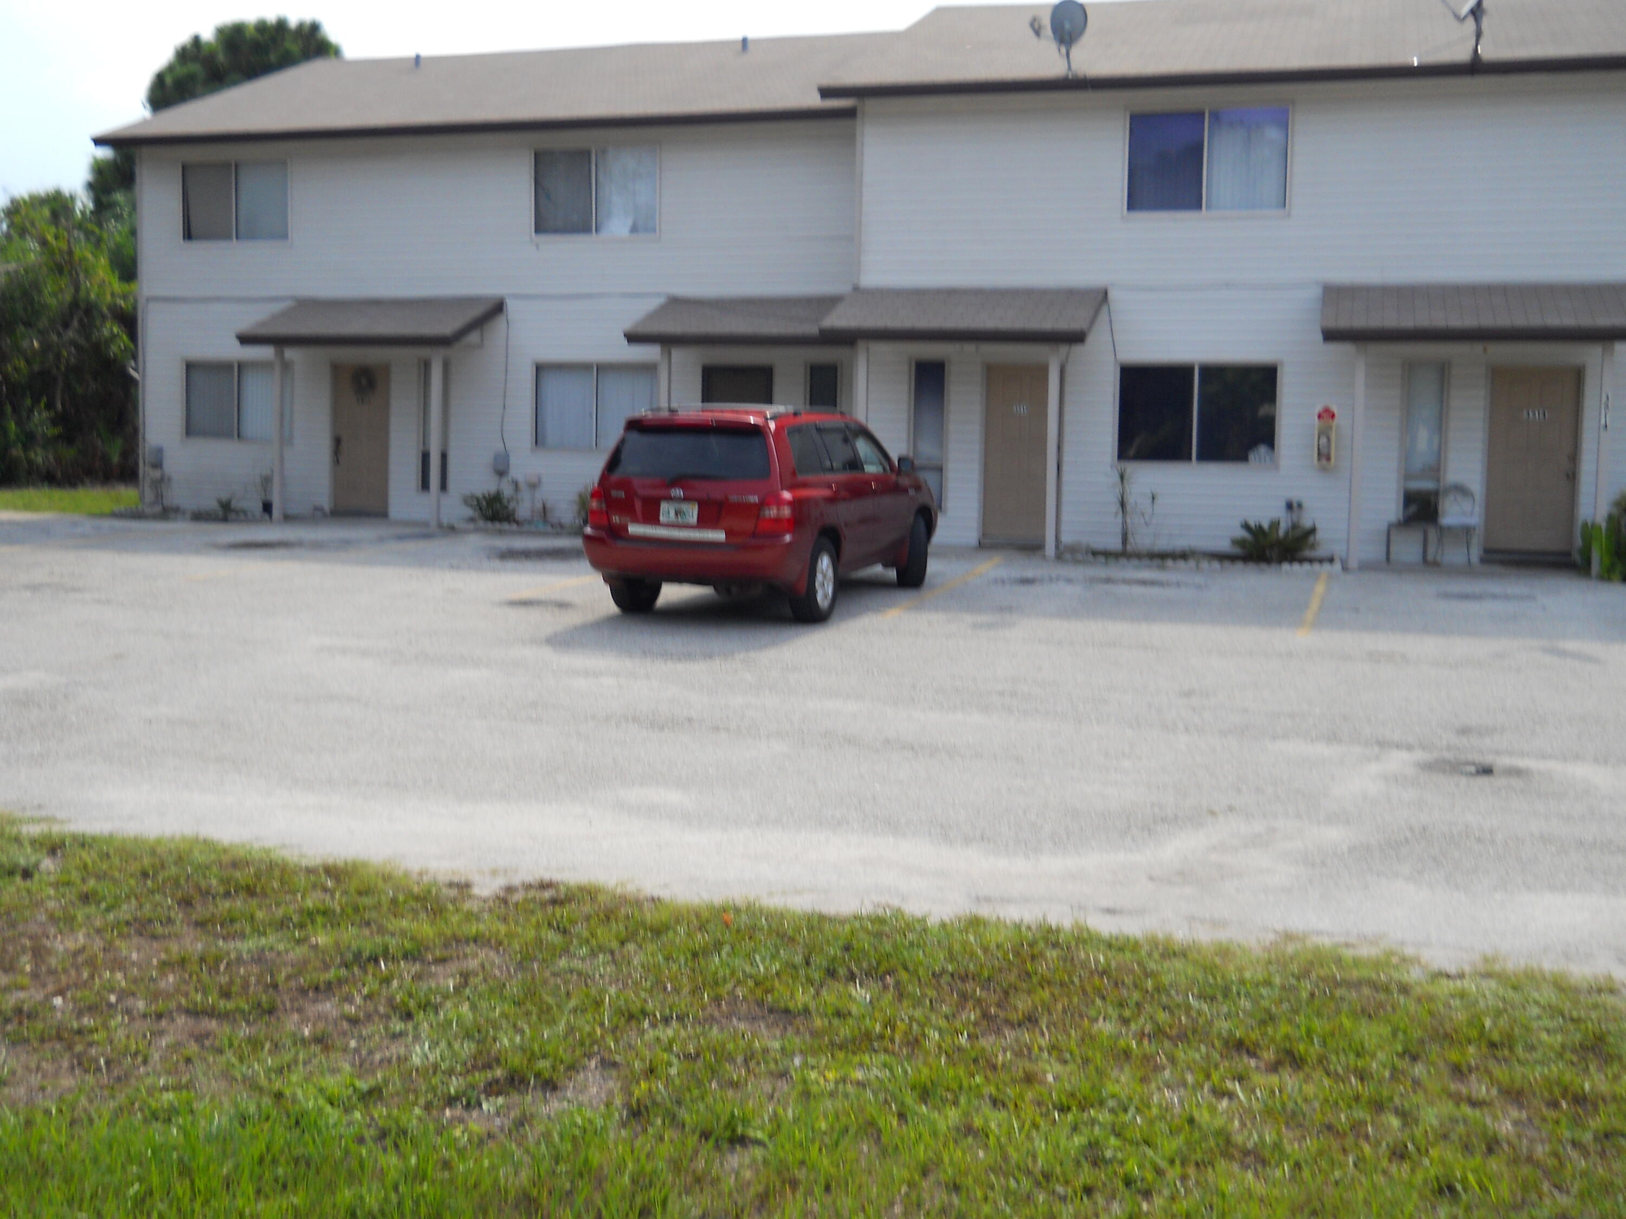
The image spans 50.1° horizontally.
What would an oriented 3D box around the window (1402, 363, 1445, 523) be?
[{"bbox_3d":[6.660,-1.819,18.951,0.470,1.720,0.100,3,4,16],"label":"window"}]

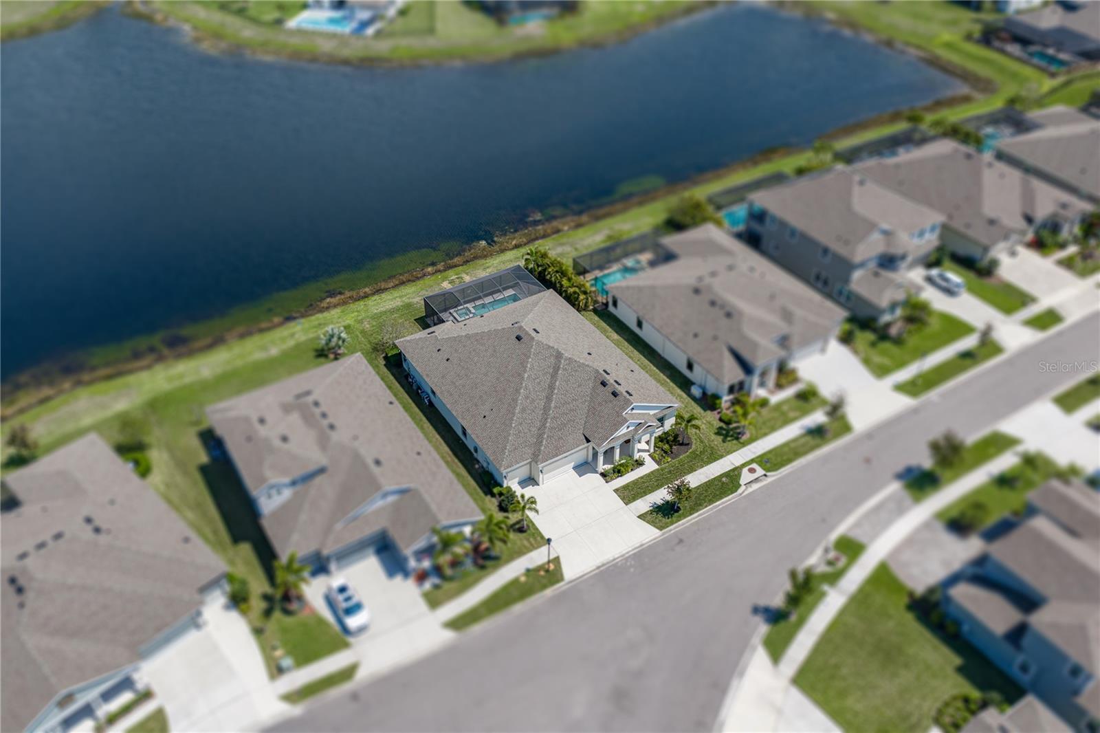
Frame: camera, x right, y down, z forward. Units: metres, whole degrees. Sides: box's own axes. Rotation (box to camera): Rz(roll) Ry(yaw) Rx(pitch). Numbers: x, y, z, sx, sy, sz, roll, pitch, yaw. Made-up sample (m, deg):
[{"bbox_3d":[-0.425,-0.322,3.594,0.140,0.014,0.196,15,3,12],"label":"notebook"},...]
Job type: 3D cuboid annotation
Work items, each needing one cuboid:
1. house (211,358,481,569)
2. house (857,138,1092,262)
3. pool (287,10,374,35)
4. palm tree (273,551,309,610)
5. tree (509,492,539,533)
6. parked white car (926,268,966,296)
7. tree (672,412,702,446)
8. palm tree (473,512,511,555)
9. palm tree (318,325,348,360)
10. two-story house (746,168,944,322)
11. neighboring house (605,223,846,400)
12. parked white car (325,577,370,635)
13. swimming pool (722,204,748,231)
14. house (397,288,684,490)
[{"bbox_3d":[-19.513,7.881,76.853,16.230,6.720,26.740,-22,44,-25],"label":"house"},{"bbox_3d":[58.125,-25.294,118.286,21.980,7.020,24.580,-21,44,-24],"label":"house"},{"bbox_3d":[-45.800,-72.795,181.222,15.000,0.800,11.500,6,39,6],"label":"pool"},{"bbox_3d":[-20.710,17.328,67.171,3.000,4.300,3.000,-22,44,-25],"label":"palm tree"},{"bbox_3d":[-2.111,12.513,72.501,2.500,3.600,2.500,0,39,0],"label":"tree"},{"bbox_3d":[47.119,-10.281,101.730,1.870,1.580,4.650,-21,44,-23],"label":"parked white car"},{"bbox_3d":[12.701,6.058,80.483,2.800,3.400,2.800,0,39,0],"label":"tree"},{"bbox_3d":[-4.925,14.218,71.662,3.100,3.700,3.100,0,39,0],"label":"palm tree"},{"bbox_3d":[-23.005,-2.579,91.219,3.100,3.200,3.100,0,39,0],"label":"palm tree"},{"bbox_3d":[38.550,-17.178,106.655,17.360,8.830,23.580,-21,44,-24],"label":"two-story house"},{"bbox_3d":[18.814,-7.862,95.361,19.400,6.000,25.400,-22,44,-24],"label":"neighboring house"},{"bbox_3d":[-15.905,18.581,66.831,1.840,1.460,4.800,-24,45,-27],"label":"parked white car"},{"bbox_3d":[27.342,-20.288,115.974,8.400,1.000,4.200,-22,44,-24],"label":"swimming pool"},{"bbox_3d":[-1.319,0.364,85.827,19.520,7.330,25.740,-22,44,-25],"label":"house"}]

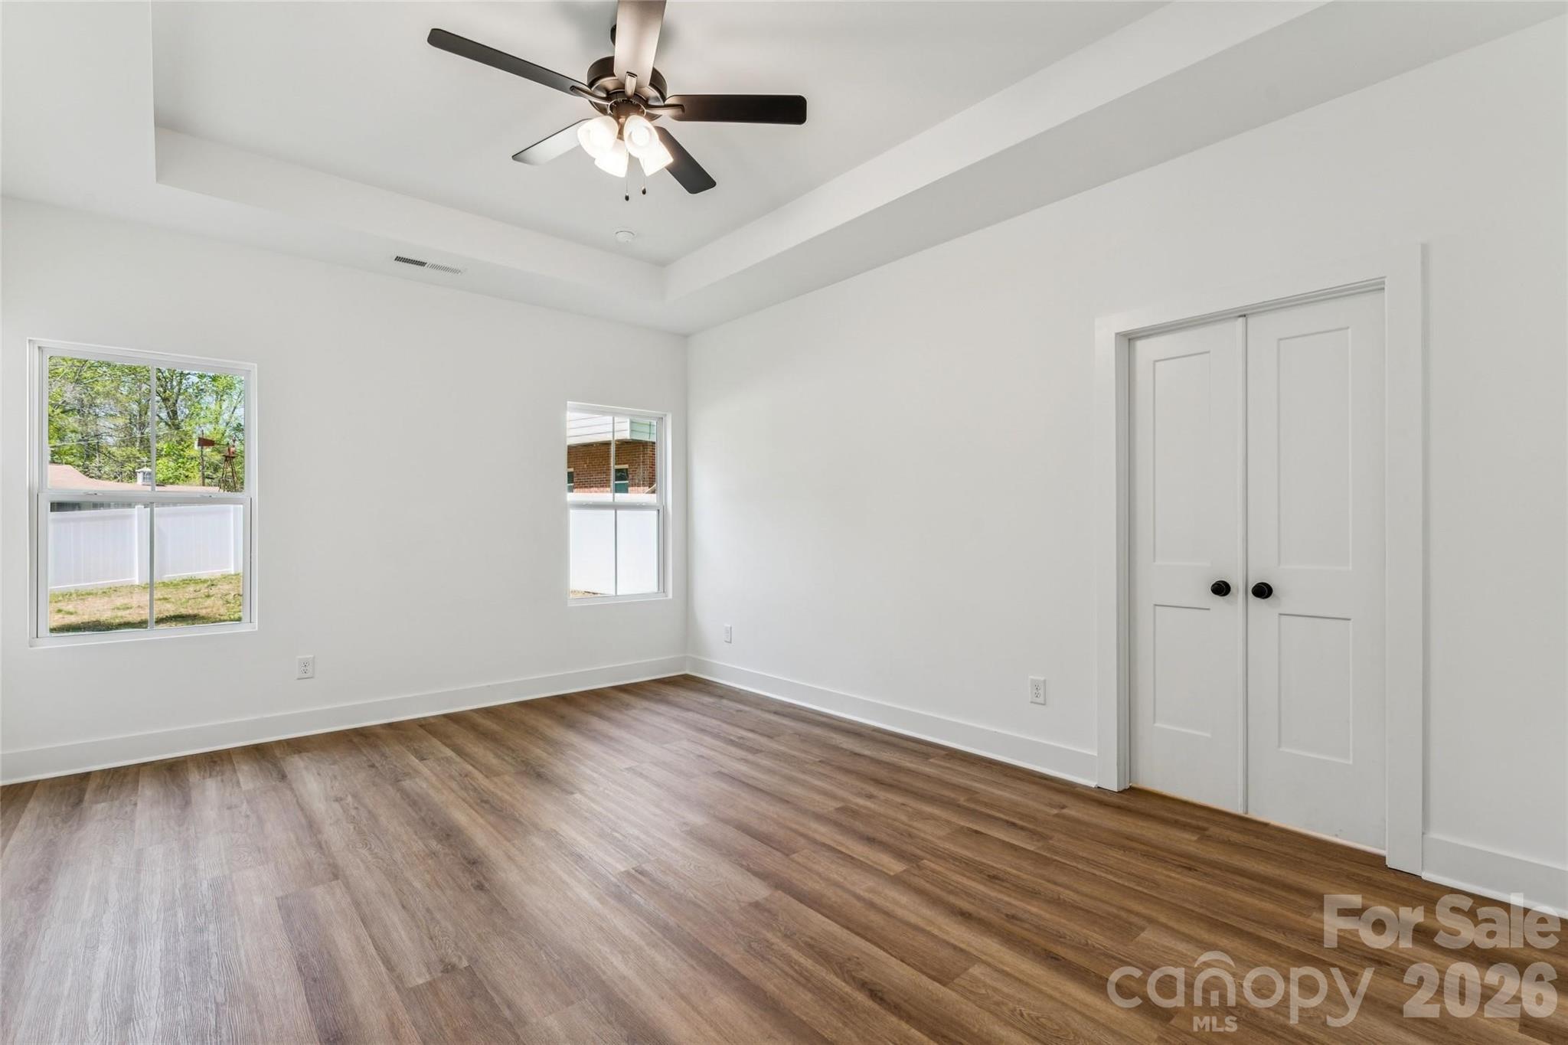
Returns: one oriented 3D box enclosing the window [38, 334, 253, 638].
[{"bbox_3d":[-3.299,-0.148,3.642,0.860,1.430,0.090,0,0,-39],"label":"window"}]

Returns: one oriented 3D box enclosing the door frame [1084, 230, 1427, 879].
[{"bbox_3d":[1.850,0.133,2.826,0.140,2.145,1.100,0,0,-42],"label":"door frame"}]

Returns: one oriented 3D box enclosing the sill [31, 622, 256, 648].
[{"bbox_3d":[-3.281,0.581,3.622,0.875,0.040,0.100,0,0,-39],"label":"sill"}]

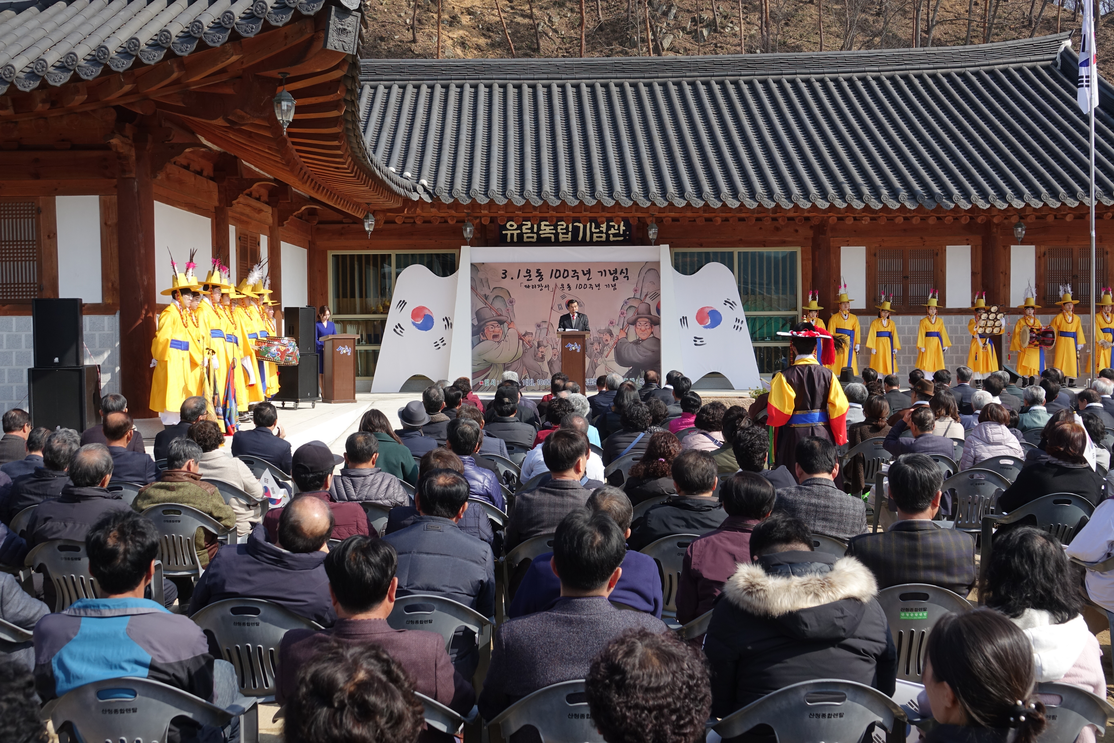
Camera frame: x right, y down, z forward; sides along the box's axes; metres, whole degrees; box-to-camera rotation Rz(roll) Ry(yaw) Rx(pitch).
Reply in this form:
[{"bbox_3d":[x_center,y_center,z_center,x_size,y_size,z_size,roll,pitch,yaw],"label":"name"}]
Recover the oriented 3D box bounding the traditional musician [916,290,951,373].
[{"bbox_3d":[7.324,-0.599,23.495,0.680,1.880,0.450,0,2,7],"label":"traditional musician"}]

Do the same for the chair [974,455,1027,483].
[{"bbox_3d":[3.270,0.984,8.958,0.560,0.810,0.560,-1,2,-2],"label":"chair"}]

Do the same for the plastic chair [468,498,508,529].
[{"bbox_3d":[-0.516,1.114,7.088,0.600,0.830,0.580,0,2,0],"label":"plastic chair"}]

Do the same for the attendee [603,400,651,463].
[{"bbox_3d":[0.628,0.799,9.451,0.520,1.200,0.700,-1,2,0],"label":"attendee"}]

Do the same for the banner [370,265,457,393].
[{"bbox_3d":[-2.838,-0.820,23.585,1.760,2.520,0.120,-1,2,-7],"label":"banner"}]

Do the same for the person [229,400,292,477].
[{"bbox_3d":[-2.232,0.825,9.381,0.500,1.210,0.700,0,2,8],"label":"person"}]

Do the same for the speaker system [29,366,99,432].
[{"bbox_3d":[-5.135,0.298,12.636,0.560,0.690,0.700,-1,2,-10],"label":"speaker system"}]

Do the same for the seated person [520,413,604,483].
[{"bbox_3d":[0.059,0.850,8.082,0.550,1.200,0.700,-1,2,0],"label":"seated person"}]

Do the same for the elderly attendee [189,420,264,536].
[{"bbox_3d":[-2.297,0.908,8.691,0.540,1.230,0.800,-1,2,3],"label":"elderly attendee"}]

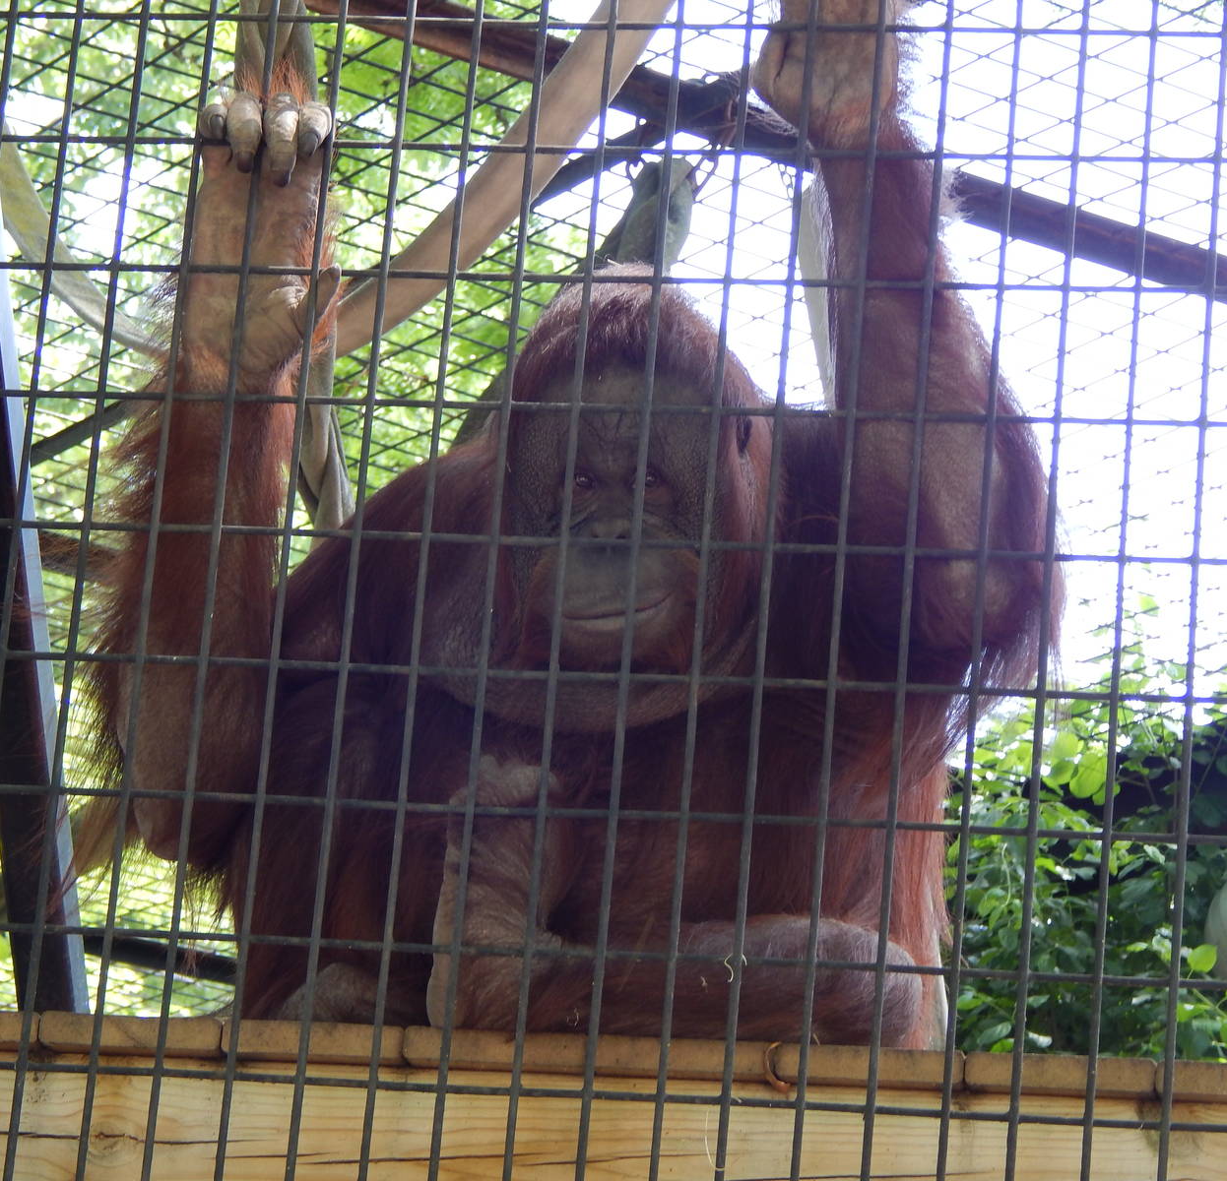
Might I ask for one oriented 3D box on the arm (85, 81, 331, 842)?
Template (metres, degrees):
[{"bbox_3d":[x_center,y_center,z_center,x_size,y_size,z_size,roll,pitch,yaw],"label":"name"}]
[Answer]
[{"bbox_3d":[-0.299,-0.090,4.480,0.170,0.585,0.170,5,-6,6],"label":"arm"}]

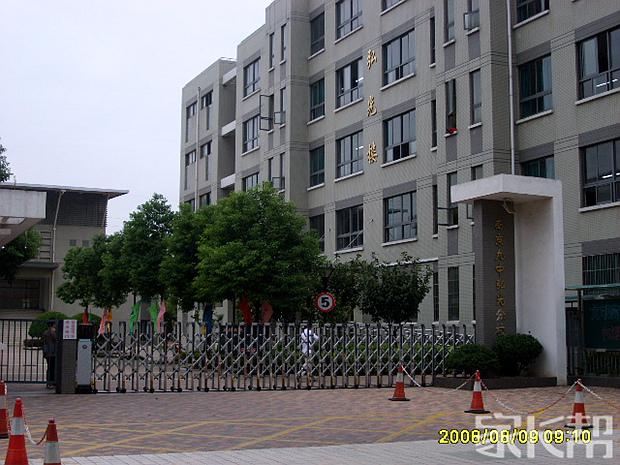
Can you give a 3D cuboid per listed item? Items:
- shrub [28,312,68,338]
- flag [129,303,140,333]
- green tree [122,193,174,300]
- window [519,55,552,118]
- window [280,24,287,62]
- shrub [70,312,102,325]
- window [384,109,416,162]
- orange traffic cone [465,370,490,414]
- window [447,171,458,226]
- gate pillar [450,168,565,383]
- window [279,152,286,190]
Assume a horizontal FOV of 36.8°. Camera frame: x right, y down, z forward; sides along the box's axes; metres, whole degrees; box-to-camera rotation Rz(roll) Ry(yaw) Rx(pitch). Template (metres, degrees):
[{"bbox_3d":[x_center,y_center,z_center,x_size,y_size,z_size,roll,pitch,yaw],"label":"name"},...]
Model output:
[{"bbox_3d":[-15.197,5.415,54.233,2.341,1.521,2.341,0,-6,0],"label":"shrub"},{"bbox_3d":[-8.102,3.924,43.000,0.580,1.400,0.300,3,-7,-26],"label":"flag"},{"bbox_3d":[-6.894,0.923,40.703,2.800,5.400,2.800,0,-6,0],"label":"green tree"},{"bbox_3d":[8.105,-5.157,33.205,0.150,2.030,1.800,3,-7,-25],"label":"window"},{"bbox_3d":[-1.406,-10.546,52.006,0.140,2.187,0.684,3,-7,-26],"label":"window"},{"bbox_3d":[-12.522,5.230,52.242,1.832,1.437,1.832,0,-6,0],"label":"shrub"},{"bbox_3d":[4.070,-4.251,41.619,0.150,2.020,2.790,3,-7,-25],"label":"window"},{"bbox_3d":[2.825,2.689,15.725,0.360,0.700,0.360,5,-8,-40],"label":"orange traffic cone"},{"bbox_3d":[5.502,-1.270,35.655,0.150,2.050,0.750,3,-7,-26],"label":"window"},{"bbox_3d":[5.423,1.383,25.586,1.980,5.500,2.380,3,-7,-26],"label":"gate pillar"},{"bbox_3d":[-1.426,-3.325,51.251,0.140,2.065,0.743,3,-7,-26],"label":"window"}]

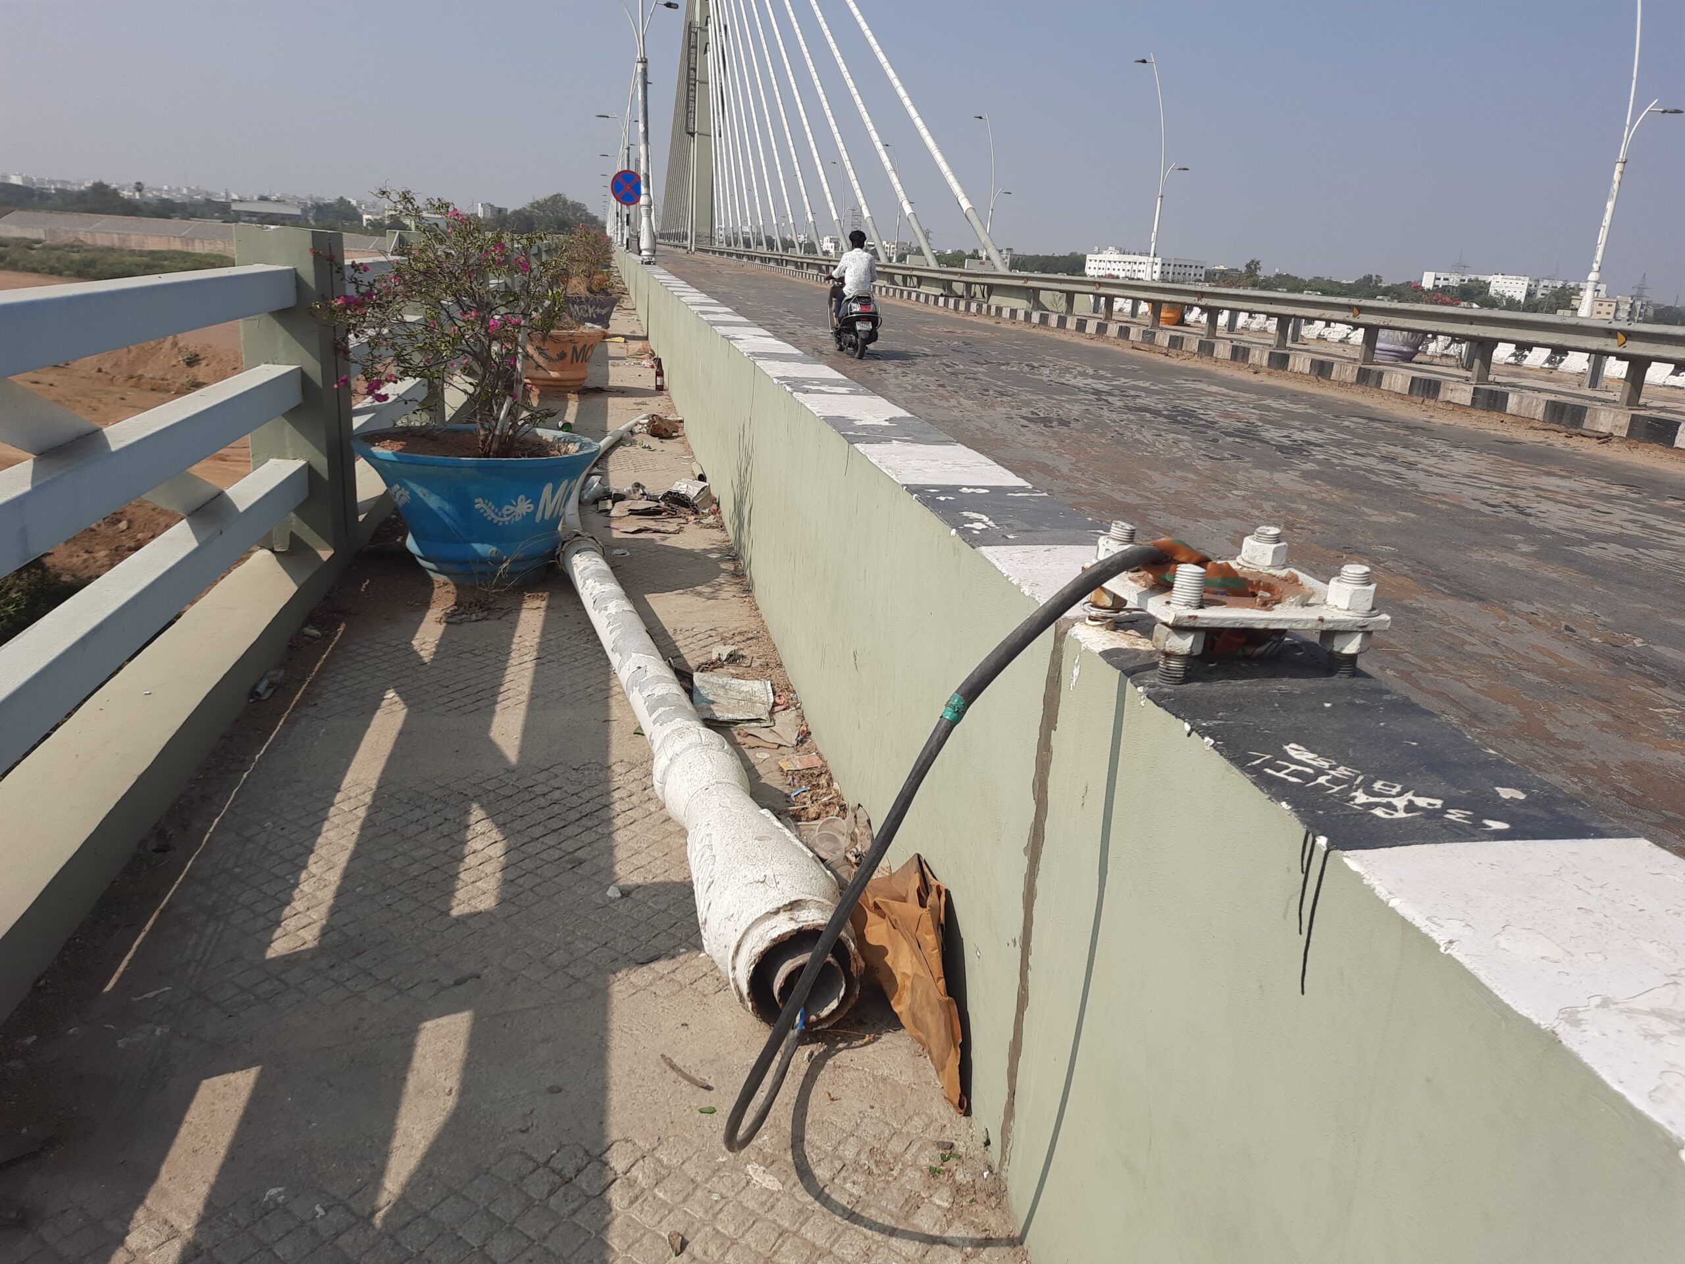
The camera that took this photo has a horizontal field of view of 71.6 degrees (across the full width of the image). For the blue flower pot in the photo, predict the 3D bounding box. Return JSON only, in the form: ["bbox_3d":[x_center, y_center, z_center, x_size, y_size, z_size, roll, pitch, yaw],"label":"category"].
[{"bbox_3d":[-1.487,-0.527,4.824,0.949,0.528,0.949,0,19,-12],"label":"blue flower pot"}]

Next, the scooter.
[{"bbox_3d":[0.134,-4.343,15.825,0.680,1.130,1.800,0,19,-12],"label":"scooter"}]

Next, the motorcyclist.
[{"bbox_3d":[0.166,-4.705,15.620,0.580,1.270,0.750,0,19,-12],"label":"motorcyclist"}]

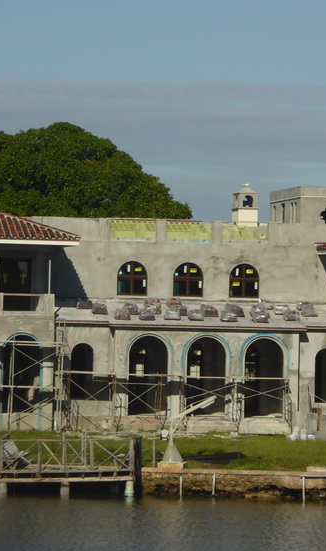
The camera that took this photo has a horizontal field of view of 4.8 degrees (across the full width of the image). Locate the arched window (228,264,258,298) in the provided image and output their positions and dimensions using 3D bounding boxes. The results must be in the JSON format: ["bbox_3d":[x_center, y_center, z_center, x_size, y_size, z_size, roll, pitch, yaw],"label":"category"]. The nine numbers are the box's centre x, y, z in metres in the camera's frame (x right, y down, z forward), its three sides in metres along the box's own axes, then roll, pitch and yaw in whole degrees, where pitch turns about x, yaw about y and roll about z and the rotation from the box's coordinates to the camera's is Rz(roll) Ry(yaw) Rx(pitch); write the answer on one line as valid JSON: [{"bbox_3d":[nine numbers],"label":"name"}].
[{"bbox_3d":[3.645,0.255,175.485,1.367,1.512,0.150,1,-1,-10],"label":"arched window"}]

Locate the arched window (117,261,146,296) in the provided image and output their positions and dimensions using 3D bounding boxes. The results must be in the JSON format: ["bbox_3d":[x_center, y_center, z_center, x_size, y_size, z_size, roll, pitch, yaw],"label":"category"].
[{"bbox_3d":[-1.357,0.138,174.603,1.354,1.540,0.150,1,-1,-10],"label":"arched window"}]

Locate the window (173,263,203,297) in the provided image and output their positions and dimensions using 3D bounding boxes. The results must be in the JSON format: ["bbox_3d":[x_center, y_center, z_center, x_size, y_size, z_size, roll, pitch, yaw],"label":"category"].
[{"bbox_3d":[1.137,0.196,175.043,1.361,1.526,0.150,1,-1,-10],"label":"window"}]

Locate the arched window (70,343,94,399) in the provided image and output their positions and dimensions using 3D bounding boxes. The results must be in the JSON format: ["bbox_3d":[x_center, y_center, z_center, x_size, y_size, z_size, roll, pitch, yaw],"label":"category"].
[{"bbox_3d":[-3.465,4.164,169.935,1.008,2.438,0.200,1,-1,-10],"label":"arched window"}]

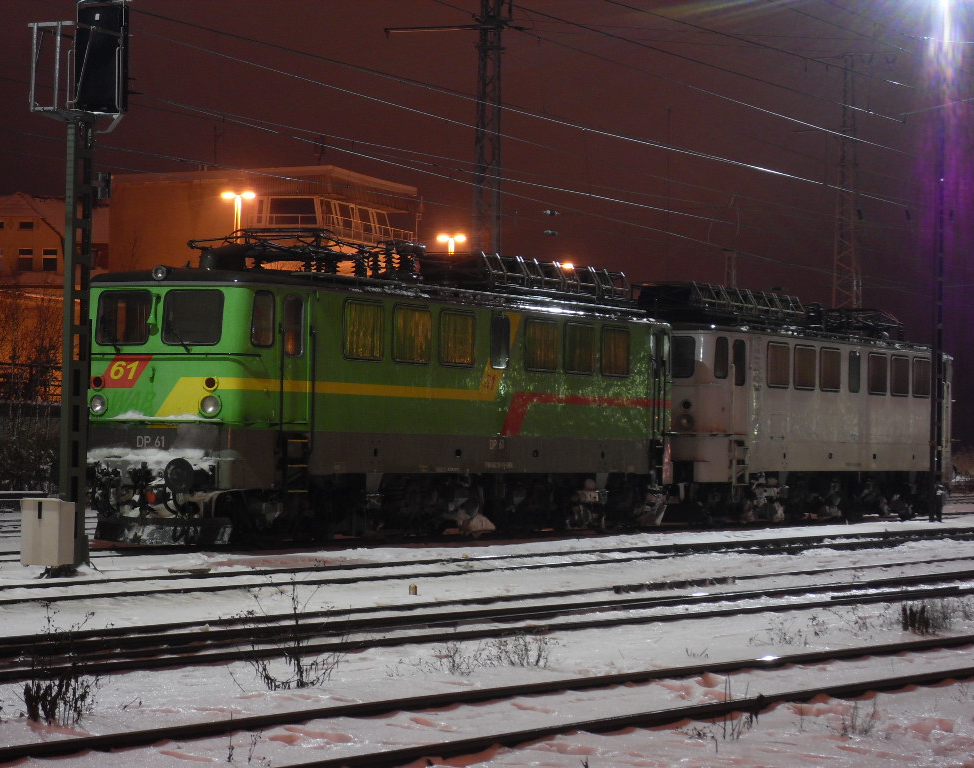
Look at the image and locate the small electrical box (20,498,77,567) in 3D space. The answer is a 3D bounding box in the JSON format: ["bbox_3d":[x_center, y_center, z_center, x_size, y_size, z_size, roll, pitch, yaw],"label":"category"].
[{"bbox_3d":[-4.739,1.590,32.646,0.480,0.690,0.300,0,-1,26],"label":"small electrical box"}]

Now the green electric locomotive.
[{"bbox_3d":[-1.134,0.116,45.558,2.950,4.420,16.260,0,-1,26],"label":"green electric locomotive"}]

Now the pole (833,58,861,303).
[{"bbox_3d":[14.257,-4.472,119.999,1.000,17.264,1.000,0,-1,26],"label":"pole"}]

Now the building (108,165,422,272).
[{"bbox_3d":[-11.617,-3.154,157.645,12.328,15.128,12.230,1,-1,19],"label":"building"}]

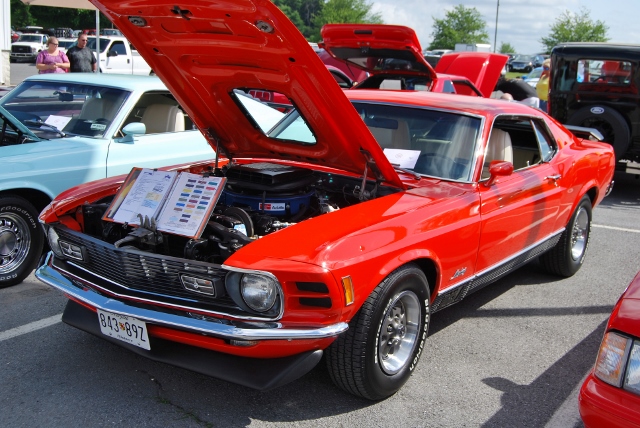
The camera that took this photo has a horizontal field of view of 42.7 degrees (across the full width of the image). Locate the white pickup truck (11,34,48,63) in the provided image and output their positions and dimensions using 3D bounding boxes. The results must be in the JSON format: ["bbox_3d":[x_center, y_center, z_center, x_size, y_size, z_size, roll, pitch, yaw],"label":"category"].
[{"bbox_3d":[-18.449,-11.091,54.483,2.050,1.960,6.000,3,12,3],"label":"white pickup truck"}]

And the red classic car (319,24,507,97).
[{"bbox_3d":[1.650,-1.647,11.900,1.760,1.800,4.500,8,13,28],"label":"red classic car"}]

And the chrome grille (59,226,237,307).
[{"bbox_3d":[-0.808,0.238,3.498,1.120,0.200,0.160,10,14,33],"label":"chrome grille"}]

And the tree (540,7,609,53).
[{"bbox_3d":[27.869,-19.319,90.691,7.260,6.920,7.260,2,12,0],"label":"tree"}]

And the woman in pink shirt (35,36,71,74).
[{"bbox_3d":[-4.781,-2.363,14.763,0.560,1.630,0.380,-3,13,-23],"label":"woman in pink shirt"}]

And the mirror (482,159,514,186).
[{"bbox_3d":[0.956,-0.208,4.423,0.180,0.140,0.160,10,14,33],"label":"mirror"}]

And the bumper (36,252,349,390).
[{"bbox_3d":[-0.747,0.508,3.659,1.820,0.380,0.420,10,14,33],"label":"bumper"}]

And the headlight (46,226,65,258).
[{"bbox_3d":[-1.258,0.140,3.927,0.170,0.170,0.100,10,14,33],"label":"headlight"}]

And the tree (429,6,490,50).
[{"bbox_3d":[15.454,-20.097,92.681,6.520,6.820,6.520,2,12,0],"label":"tree"}]

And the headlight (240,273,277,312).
[{"bbox_3d":[-0.234,0.313,3.250,0.170,0.170,0.100,10,14,33],"label":"headlight"}]

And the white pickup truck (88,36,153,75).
[{"bbox_3d":[-6.857,-5.051,28.109,2.030,1.950,5.700,11,15,38],"label":"white pickup truck"}]

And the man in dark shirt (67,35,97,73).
[{"bbox_3d":[-4.382,-2.445,15.175,0.550,1.760,0.360,-6,14,-33],"label":"man in dark shirt"}]

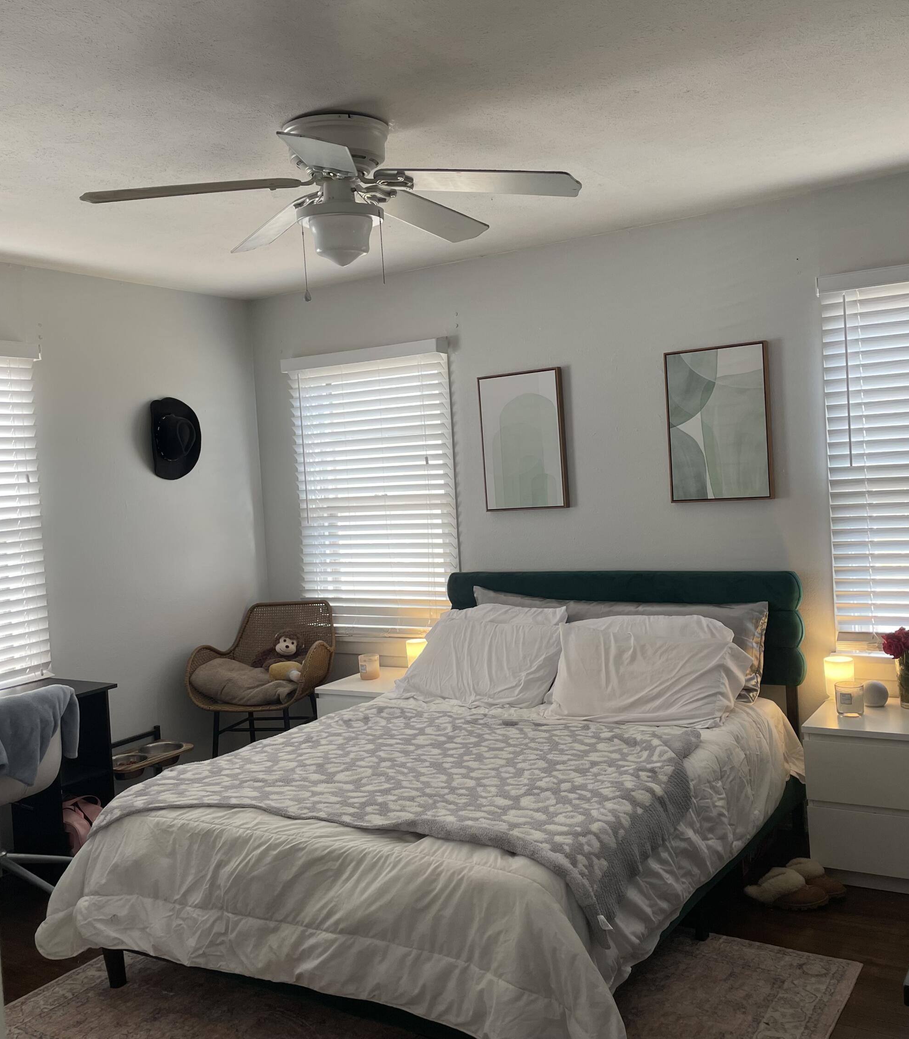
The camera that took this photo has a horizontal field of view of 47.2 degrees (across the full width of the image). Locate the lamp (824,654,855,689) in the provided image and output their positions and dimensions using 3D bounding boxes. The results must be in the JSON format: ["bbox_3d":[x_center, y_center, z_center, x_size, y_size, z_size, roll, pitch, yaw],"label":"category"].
[{"bbox_3d":[1.427,0.599,3.872,0.112,0.145,0.112,-2,3,32],"label":"lamp"}]

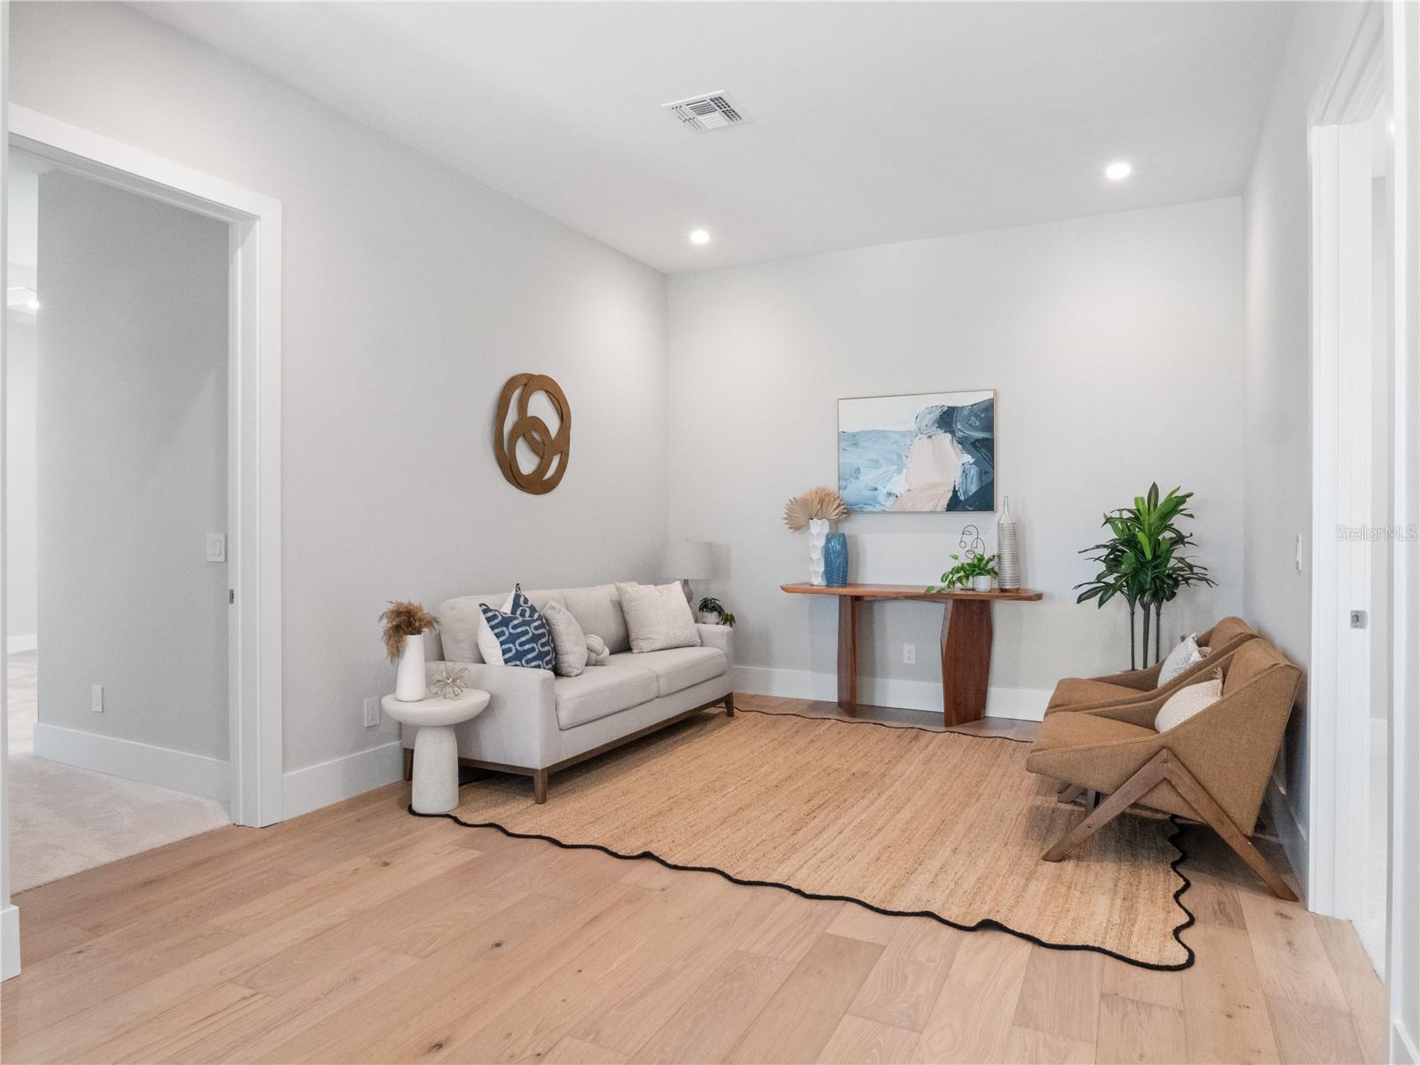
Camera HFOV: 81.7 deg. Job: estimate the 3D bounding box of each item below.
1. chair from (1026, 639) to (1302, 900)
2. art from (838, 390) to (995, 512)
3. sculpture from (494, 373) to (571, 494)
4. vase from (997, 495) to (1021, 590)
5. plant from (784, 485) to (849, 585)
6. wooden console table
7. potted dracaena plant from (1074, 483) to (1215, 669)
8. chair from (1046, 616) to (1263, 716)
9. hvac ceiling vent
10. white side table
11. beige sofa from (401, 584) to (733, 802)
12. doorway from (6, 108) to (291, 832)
[{"bbox_3d":[1.691,0.801,3.143,0.834,0.764,0.734,0,0,26],"label":"chair"},{"bbox_3d":[1.336,-0.516,5.375,1.022,0.770,0.040,1,1,25],"label":"art"},{"bbox_3d":[-1.016,-0.569,4.723,0.055,0.683,0.643,0,0,28],"label":"sculpture"},{"bbox_3d":[1.850,0.072,5.075,0.140,0.590,0.140,1,1,25],"label":"vase"},{"bbox_3d":[0.695,0.025,5.357,0.402,0.643,0.271,0,0,25],"label":"plant"},{"bbox_3d":[1.253,0.765,5.216,1.570,0.810,0.390,1,1,25],"label":"wooden console table"},{"bbox_3d":[2.352,0.454,4.472,0.704,1.427,0.643,0,0,25],"label":"potted dracaena plant"},{"bbox_3d":[2.055,0.795,3.879,0.834,0.764,0.734,0,0,26],"label":"chair"},{"bbox_3d":[-0.005,-1.857,3.639,0.292,0.025,0.292,1,1,26],"label":"hvac ceiling vent"},{"bbox_3d":[-1.185,0.947,3.536,0.460,0.470,0.460,0,1,0],"label":"white side table"},{"bbox_3d":[-0.646,0.745,4.587,0.814,0.854,1.899,0,0,28],"label":"beige sofa"},{"bbox_3d":[-2.023,-0.078,2.889,0.150,2.530,1.040,1,1,27],"label":"doorway"}]

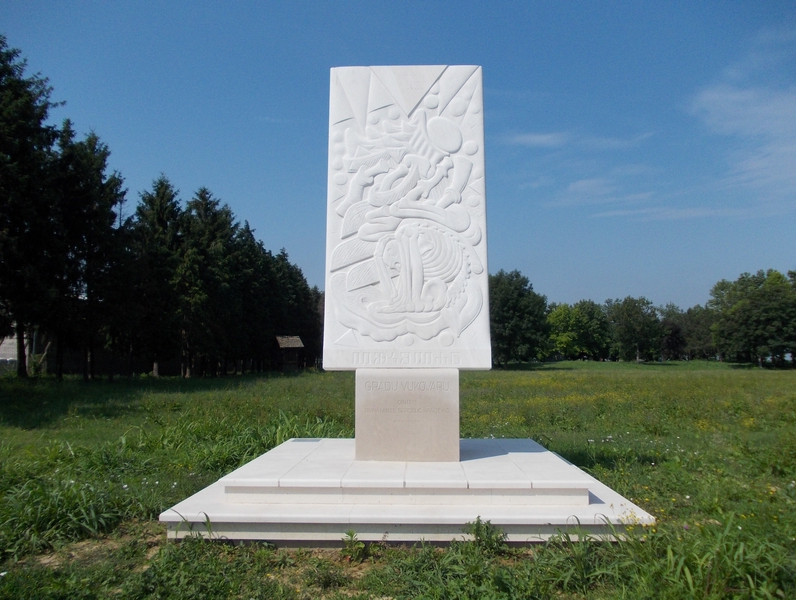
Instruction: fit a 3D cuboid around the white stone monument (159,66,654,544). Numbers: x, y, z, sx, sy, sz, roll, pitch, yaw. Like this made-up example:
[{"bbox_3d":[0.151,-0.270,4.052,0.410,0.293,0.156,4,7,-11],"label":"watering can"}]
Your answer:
[{"bbox_3d":[0.113,-0.205,8.059,4.330,5.200,4.370,0,-6,2],"label":"white stone monument"}]

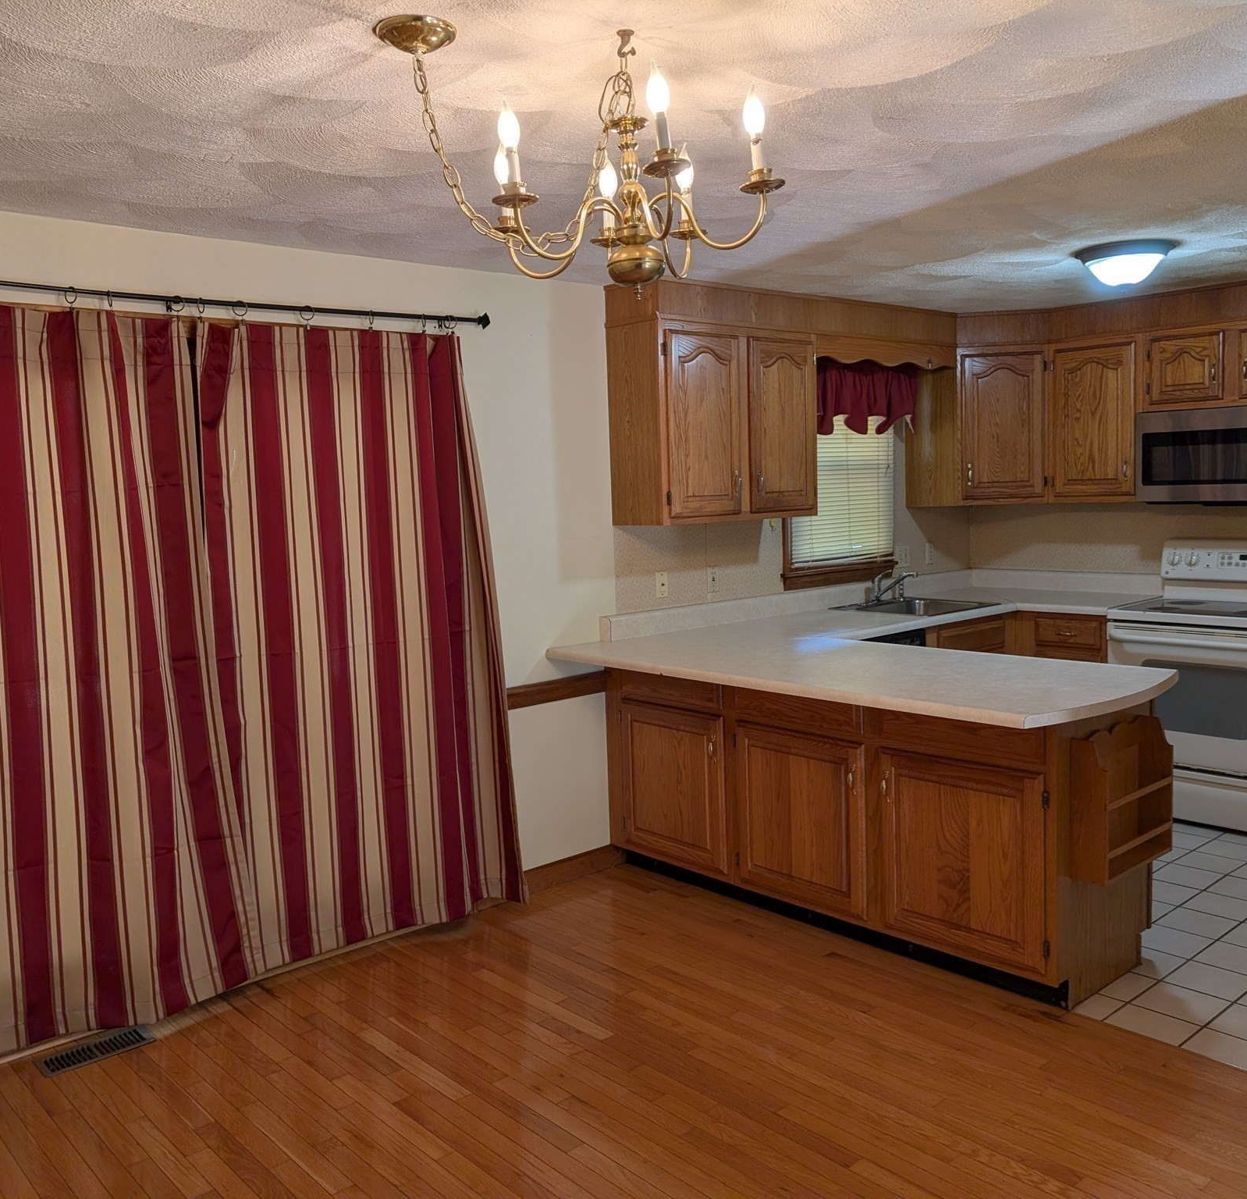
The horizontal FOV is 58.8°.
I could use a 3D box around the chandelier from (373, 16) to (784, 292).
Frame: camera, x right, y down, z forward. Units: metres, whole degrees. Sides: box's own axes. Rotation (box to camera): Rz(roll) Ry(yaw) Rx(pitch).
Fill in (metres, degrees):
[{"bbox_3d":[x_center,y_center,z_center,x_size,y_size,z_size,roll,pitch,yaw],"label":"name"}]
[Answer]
[{"bbox_3d":[-0.041,-0.763,1.939,0.645,0.458,0.550,-7,8,-41],"label":"chandelier"}]

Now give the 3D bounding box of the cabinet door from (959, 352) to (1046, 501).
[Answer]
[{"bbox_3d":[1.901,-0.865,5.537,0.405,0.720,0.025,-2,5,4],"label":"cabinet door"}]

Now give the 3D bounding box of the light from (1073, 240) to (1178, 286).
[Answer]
[{"bbox_3d":[1.809,-1.189,3.979,0.350,0.144,0.350,-7,8,-41],"label":"light"}]

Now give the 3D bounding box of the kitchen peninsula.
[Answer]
[{"bbox_3d":[0.761,0.667,3.920,0.920,0.916,2.020,-7,8,-41],"label":"kitchen peninsula"}]

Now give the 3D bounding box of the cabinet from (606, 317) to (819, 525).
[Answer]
[{"bbox_3d":[0.404,-0.724,4.639,0.932,0.782,0.325,-7,8,-41],"label":"cabinet"}]

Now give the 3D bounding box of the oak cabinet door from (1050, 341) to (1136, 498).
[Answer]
[{"bbox_3d":[2.253,-0.847,5.289,0.030,0.703,0.400,-7,8,-40],"label":"oak cabinet door"}]

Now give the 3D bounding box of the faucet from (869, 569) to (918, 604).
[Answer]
[{"bbox_3d":[1.343,-0.053,5.473,0.160,0.160,0.255,-7,8,-41],"label":"faucet"}]

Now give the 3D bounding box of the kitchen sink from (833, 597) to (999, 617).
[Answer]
[{"bbox_3d":[1.422,0.123,5.385,0.630,0.182,0.560,-7,8,-41],"label":"kitchen sink"}]

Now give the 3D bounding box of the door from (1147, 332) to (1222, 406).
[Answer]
[{"bbox_3d":[2.521,-1.029,4.948,0.030,0.292,0.317,-7,8,-40],"label":"door"}]

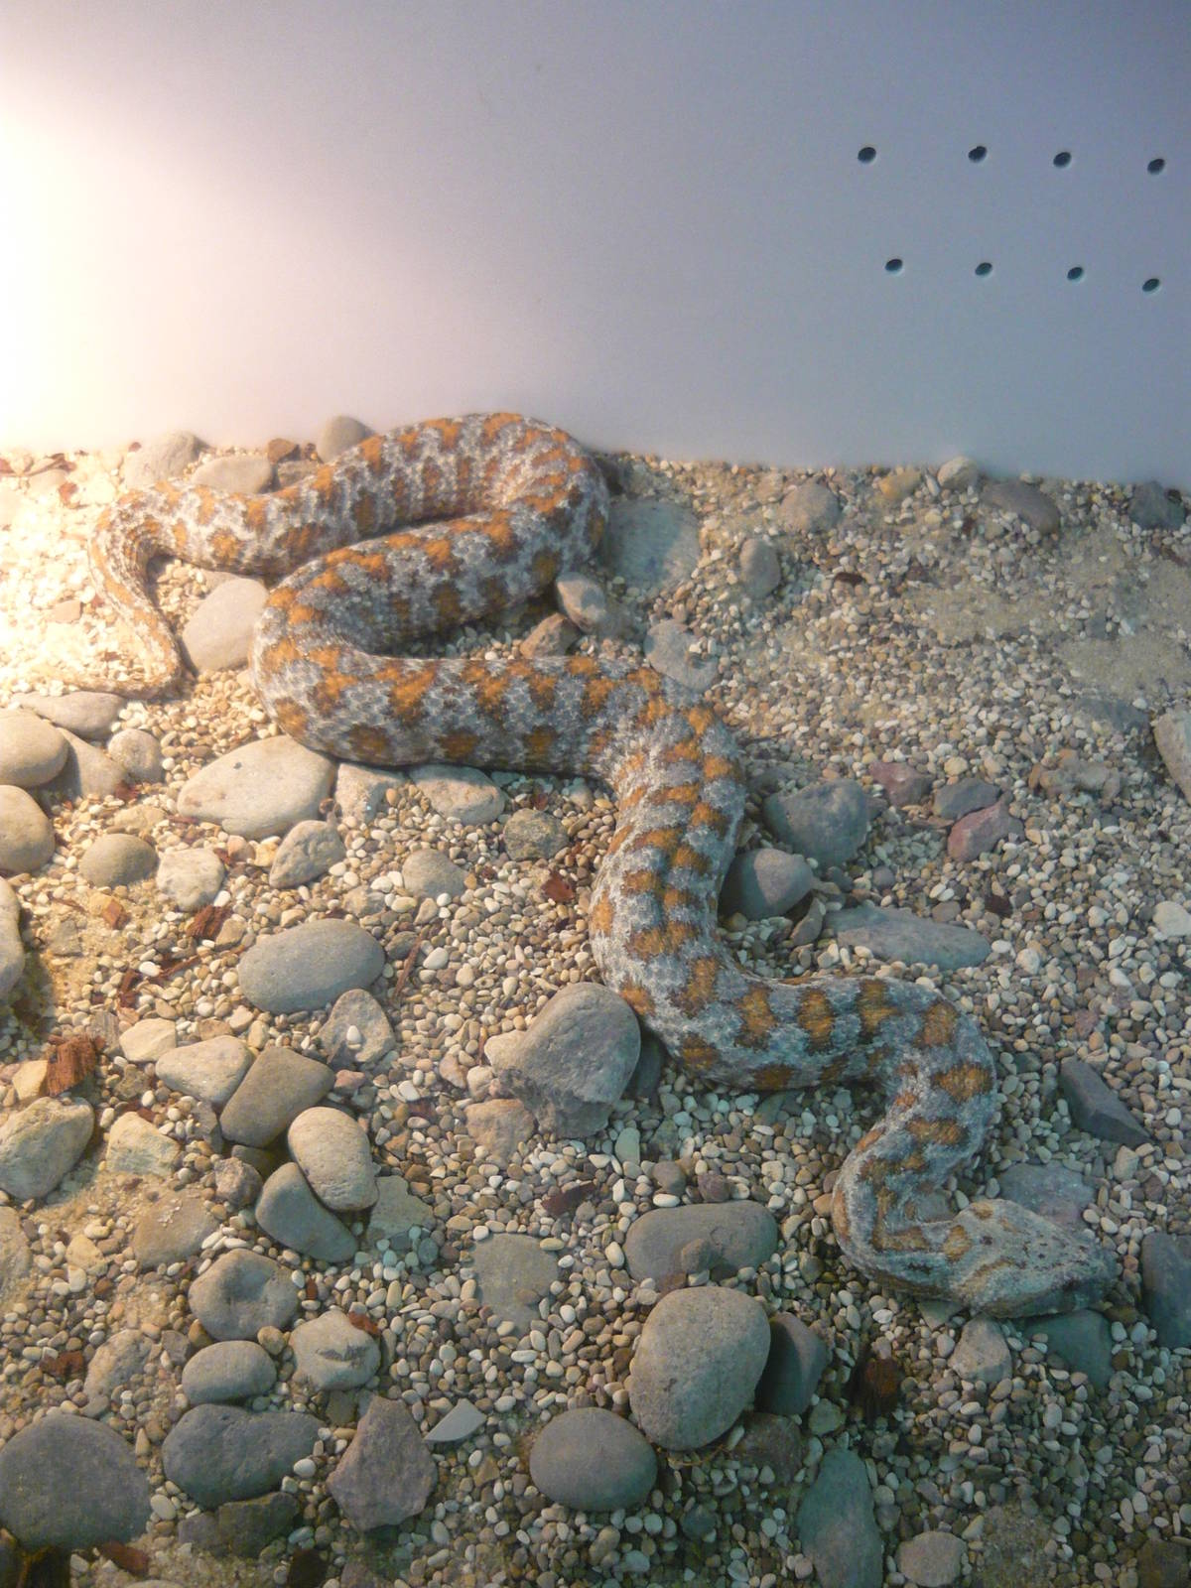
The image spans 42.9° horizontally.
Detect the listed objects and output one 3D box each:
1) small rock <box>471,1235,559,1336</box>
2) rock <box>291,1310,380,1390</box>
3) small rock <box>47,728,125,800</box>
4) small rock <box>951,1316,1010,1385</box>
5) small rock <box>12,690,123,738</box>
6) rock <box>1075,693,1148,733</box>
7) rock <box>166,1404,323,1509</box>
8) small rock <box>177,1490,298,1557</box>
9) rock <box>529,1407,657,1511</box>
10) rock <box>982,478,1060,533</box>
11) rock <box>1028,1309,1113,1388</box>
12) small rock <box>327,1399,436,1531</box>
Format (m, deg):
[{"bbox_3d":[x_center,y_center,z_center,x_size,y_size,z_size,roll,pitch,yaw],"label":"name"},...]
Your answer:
[{"bbox_3d":[-0.024,0.141,0.437,0.026,0.013,0.029,9,48,7],"label":"small rock"},{"bbox_3d":[-0.072,0.153,0.417,0.025,0.016,0.022,-6,48,-7],"label":"rock"},{"bbox_3d":[-0.189,-0.011,0.560,0.035,0.018,0.032,-17,51,-16],"label":"small rock"},{"bbox_3d":[0.107,0.155,0.422,0.017,0.012,0.020,5,48,3],"label":"small rock"},{"bbox_3d":[-0.207,-0.031,0.592,0.046,0.016,0.024,10,53,7],"label":"small rock"},{"bbox_3d":[0.203,-0.032,0.596,0.029,0.010,0.018,12,53,9],"label":"rock"},{"bbox_3d":[-0.098,0.183,0.420,0.043,0.019,0.026,-10,53,-7],"label":"rock"},{"bbox_3d":[-0.092,0.188,0.390,0.031,0.015,0.021,13,49,10],"label":"small rock"},{"bbox_3d":[-0.001,0.184,0.420,0.035,0.019,0.026,4,52,3],"label":"rock"},{"bbox_3d":[0.188,-0.127,0.668,0.038,0.015,0.019,29,57,21],"label":"rock"},{"bbox_3d":[0.138,0.162,0.445,0.029,0.010,0.022,24,56,18],"label":"rock"},{"bbox_3d":[-0.056,0.176,0.398,0.028,0.015,0.035,9,48,7],"label":"small rock"}]

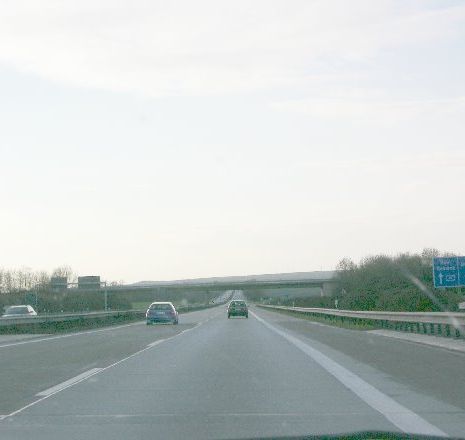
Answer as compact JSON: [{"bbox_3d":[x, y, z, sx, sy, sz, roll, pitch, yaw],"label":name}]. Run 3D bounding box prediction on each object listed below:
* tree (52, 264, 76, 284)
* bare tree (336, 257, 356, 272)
[{"bbox_3d":[-45.799,17.344,340.000,7.000,11.000,7.000,0,-4,0],"label":"tree"},{"bbox_3d":[21.166,10.677,235.000,4.600,8.000,4.600,0,-4,0],"label":"bare tree"}]

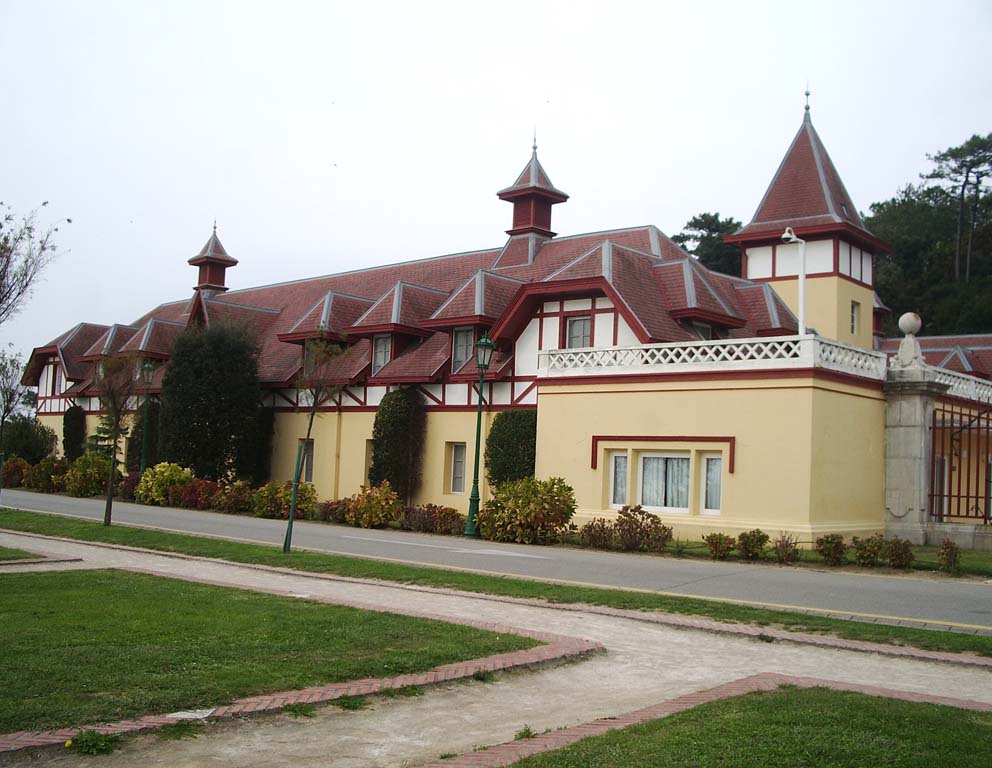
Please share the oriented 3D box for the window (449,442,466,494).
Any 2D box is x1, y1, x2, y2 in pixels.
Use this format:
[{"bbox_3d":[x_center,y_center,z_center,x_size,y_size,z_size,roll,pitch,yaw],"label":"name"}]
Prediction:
[{"bbox_3d":[-1.080,2.655,32.329,0.850,1.620,0.150,-2,-6,42],"label":"window"}]

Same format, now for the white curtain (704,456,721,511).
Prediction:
[{"bbox_3d":[5.640,2.562,26.323,0.666,1.411,0.100,-2,-7,45],"label":"white curtain"}]

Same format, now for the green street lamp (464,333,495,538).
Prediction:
[{"bbox_3d":[-0.371,1.110,23.001,0.440,4.550,0.440,3,-4,0],"label":"green street lamp"}]

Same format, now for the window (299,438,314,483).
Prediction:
[{"bbox_3d":[-7.269,3.015,40.439,1.000,1.695,0.200,-2,-7,45],"label":"window"}]

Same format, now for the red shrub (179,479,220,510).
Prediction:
[{"bbox_3d":[-9.012,3.346,31.582,1.350,0.864,1.050,-2,-7,45],"label":"red shrub"}]

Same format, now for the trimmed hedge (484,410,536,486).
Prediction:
[{"bbox_3d":[0.687,2.337,29.709,1.970,3.220,1.000,-2,-6,42],"label":"trimmed hedge"}]

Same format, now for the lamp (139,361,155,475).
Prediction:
[{"bbox_3d":[-11.806,1.518,34.839,0.460,4.781,0.460,-2,-7,45],"label":"lamp"}]

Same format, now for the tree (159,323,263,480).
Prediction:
[{"bbox_3d":[-10.678,0.969,38.646,3.600,6.589,3.500,-2,-7,45],"label":"tree"}]

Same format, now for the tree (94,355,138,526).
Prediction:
[{"bbox_3d":[-8.326,1.220,22.716,0.950,3.720,0.950,-2,-6,42],"label":"tree"}]

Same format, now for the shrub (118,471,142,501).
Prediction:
[{"bbox_3d":[-12.578,3.479,35.837,0.950,0.968,0.900,-2,-7,45],"label":"shrub"}]

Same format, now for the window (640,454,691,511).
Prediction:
[{"bbox_3d":[4.488,2.594,27.283,1.813,1.597,0.140,-2,-7,45],"label":"window"}]

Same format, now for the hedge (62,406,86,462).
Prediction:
[{"bbox_3d":[-22.178,3.133,54.440,1.500,3.804,0.700,-2,-7,45],"label":"hedge"}]

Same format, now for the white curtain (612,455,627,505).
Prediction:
[{"bbox_3d":[3.335,2.484,26.889,0.500,1.300,0.100,-2,-6,42],"label":"white curtain"}]

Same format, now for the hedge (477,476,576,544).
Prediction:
[{"bbox_3d":[0.688,2.715,22.561,2.200,1.350,1.900,-2,-6,42],"label":"hedge"}]

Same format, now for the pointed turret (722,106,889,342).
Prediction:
[{"bbox_3d":[13.911,-6.616,46.467,5.400,12.800,5.100,-2,-6,42],"label":"pointed turret"}]

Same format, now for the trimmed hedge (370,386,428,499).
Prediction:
[{"bbox_3d":[-3.138,2.106,33.129,1.740,3.950,1.150,-2,-6,42],"label":"trimmed hedge"}]

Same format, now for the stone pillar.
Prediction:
[{"bbox_3d":[10.608,1.091,26.142,1.200,5.840,1.200,-2,-6,42],"label":"stone pillar"}]

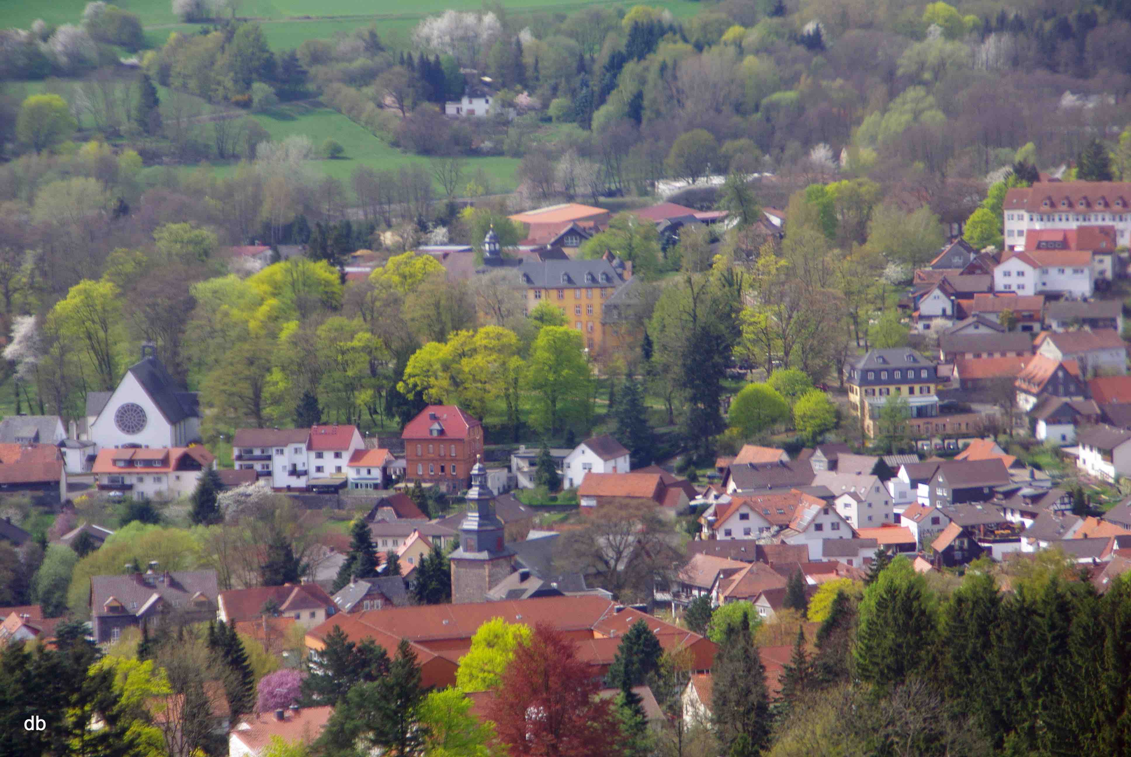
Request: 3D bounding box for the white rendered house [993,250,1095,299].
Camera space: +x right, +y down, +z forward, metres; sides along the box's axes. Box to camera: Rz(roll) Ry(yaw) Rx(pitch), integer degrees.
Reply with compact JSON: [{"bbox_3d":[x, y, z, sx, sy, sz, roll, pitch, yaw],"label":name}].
[{"bbox_3d":[102.490,-21.970,1315.000,20.500,9.500,13.000,0,8,16],"label":"white rendered house"}]

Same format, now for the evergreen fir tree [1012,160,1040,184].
[{"bbox_3d":[105.190,-44.960,1400.000,6.660,9.460,6.460,-2,7,0],"label":"evergreen fir tree"}]

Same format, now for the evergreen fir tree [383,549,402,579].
[{"bbox_3d":[-29.710,32.290,1055.000,3.340,5.960,3.340,-2,6,-2],"label":"evergreen fir tree"}]

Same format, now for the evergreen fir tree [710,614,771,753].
[{"bbox_3d":[23.819,41.607,835.000,8.300,18.910,8.300,-1,5,0],"label":"evergreen fir tree"}]

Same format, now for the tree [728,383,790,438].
[{"bbox_3d":[39.210,6.610,1240.000,12.510,11.500,12.510,-1,6,2],"label":"tree"}]

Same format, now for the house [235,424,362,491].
[{"bbox_3d":[-51.169,15.268,1178.000,22.200,11.600,10.800,0,5,15],"label":"house"}]

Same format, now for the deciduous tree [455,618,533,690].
[{"bbox_3d":[-10.350,42.890,915.000,12.130,13.940,11.280,-2,7,0],"label":"deciduous tree"}]

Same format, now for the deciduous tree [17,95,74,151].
[{"bbox_3d":[-150.917,-74.212,1780.000,16.930,17.100,16.930,-1,5,0],"label":"deciduous tree"}]

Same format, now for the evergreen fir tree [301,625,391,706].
[{"bbox_3d":[-32.470,43.210,905.000,13.170,13.770,11.190,-2,6,-2],"label":"evergreen fir tree"}]

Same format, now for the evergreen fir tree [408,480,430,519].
[{"bbox_3d":[-27.468,22.729,1152.000,3.980,7.270,3.980,-1,5,0],"label":"evergreen fir tree"}]

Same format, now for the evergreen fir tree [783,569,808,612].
[{"bbox_3d":[37.230,35.360,992.000,4.140,8.890,4.020,-2,7,0],"label":"evergreen fir tree"}]

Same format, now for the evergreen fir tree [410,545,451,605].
[{"bbox_3d":[-21.860,33.100,995.000,6.590,12.130,6.130,-2,7,0],"label":"evergreen fir tree"}]

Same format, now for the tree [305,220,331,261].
[{"bbox_3d":[-62.820,-34.710,1560.000,6.740,11.080,6.740,-2,6,-2],"label":"tree"}]

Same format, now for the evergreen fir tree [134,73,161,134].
[{"bbox_3d":[-122.790,-80.748,1800.000,7.780,17.800,7.780,-1,5,0],"label":"evergreen fir tree"}]

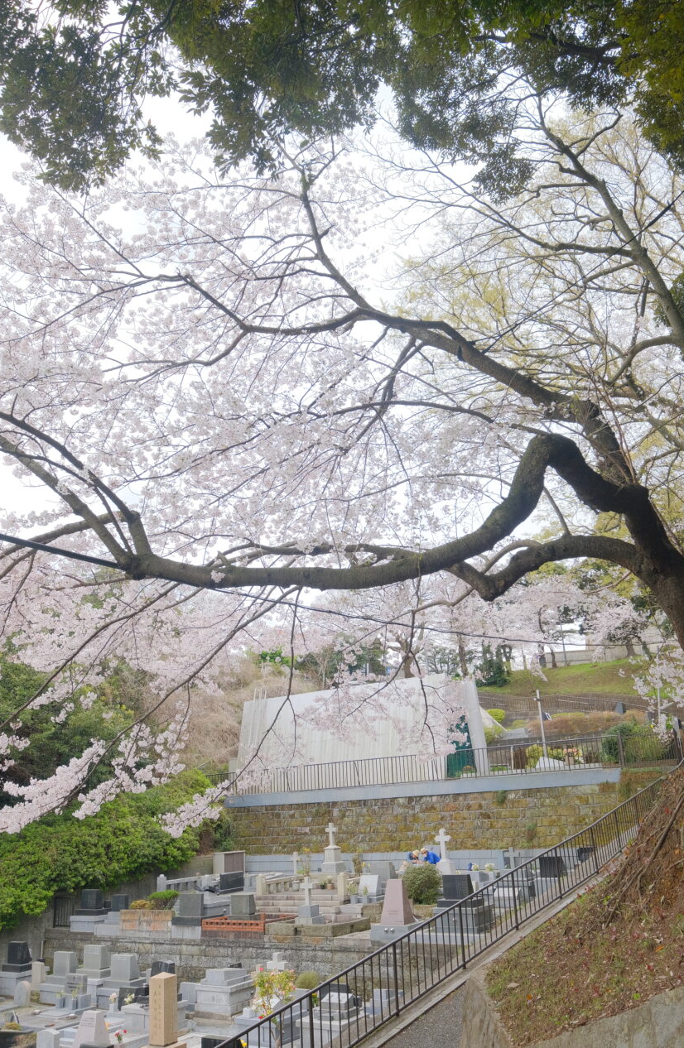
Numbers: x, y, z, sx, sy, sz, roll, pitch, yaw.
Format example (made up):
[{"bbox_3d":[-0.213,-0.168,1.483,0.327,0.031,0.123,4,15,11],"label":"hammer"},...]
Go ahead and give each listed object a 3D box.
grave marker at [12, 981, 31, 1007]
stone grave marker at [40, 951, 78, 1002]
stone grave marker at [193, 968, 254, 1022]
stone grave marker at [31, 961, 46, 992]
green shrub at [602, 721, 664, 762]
[{"bbox_3d":[-7.016,10.319,18.577,0.428,0.477,0.124,-15,-21,31],"label":"grave marker"},{"bbox_3d":[-6.176,10.096,18.885,0.973,1.039,0.616,-15,-21,31],"label":"stone grave marker"},{"bbox_3d":[-2.270,9.147,16.554,0.931,0.851,0.768,-15,-21,31],"label":"stone grave marker"},{"bbox_3d":[-7.253,10.827,20.220,0.324,0.615,0.142,-15,-21,31],"label":"stone grave marker"},{"bbox_3d":[9.898,7.391,28.716,2.060,1.442,1.442,-14,-21,29],"label":"green shrub"}]

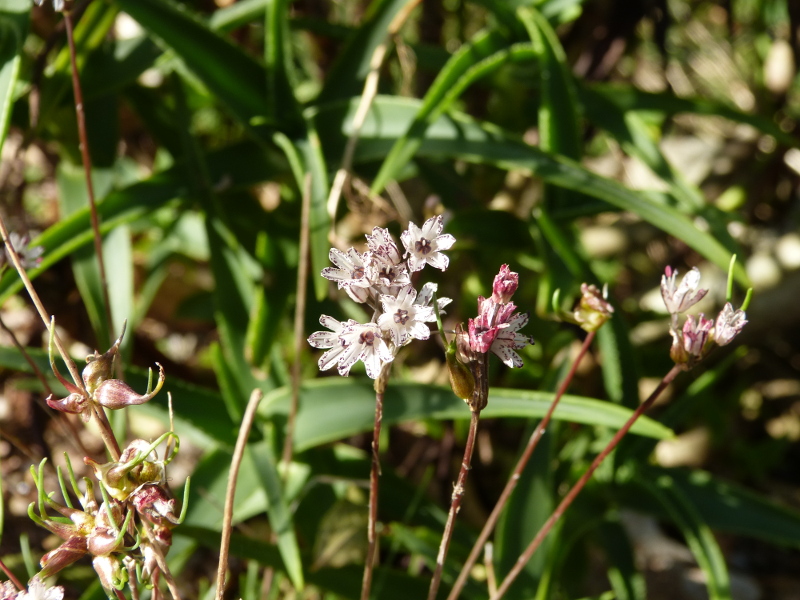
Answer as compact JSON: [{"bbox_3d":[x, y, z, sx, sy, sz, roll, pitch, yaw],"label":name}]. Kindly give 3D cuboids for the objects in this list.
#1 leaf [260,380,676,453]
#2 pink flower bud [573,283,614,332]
[{"bbox_3d":[0.021,0.042,0.435,0.145,0.026,0.035,1,-6,12],"label":"leaf"},{"bbox_3d":[0.058,0.002,0.375,0.012,0.013,0.012,0,22,0],"label":"pink flower bud"}]

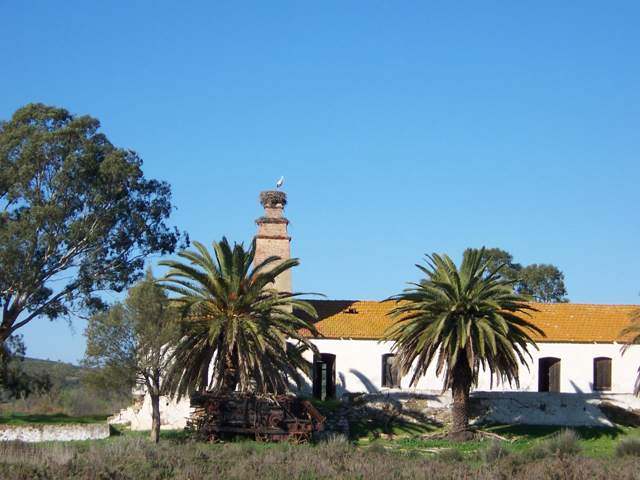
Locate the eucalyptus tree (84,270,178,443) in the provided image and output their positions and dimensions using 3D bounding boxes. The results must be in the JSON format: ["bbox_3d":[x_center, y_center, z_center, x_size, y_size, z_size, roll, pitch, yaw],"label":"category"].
[{"bbox_3d":[-8.062,5.015,79.827,4.145,7.414,4.145,0,-5,0],"label":"eucalyptus tree"}]

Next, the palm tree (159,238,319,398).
[{"bbox_3d":[-3.637,4.373,82.893,7.173,8.915,7.173,0,-5,0],"label":"palm tree"}]

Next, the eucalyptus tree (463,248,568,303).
[{"bbox_3d":[12.768,6.238,122.502,7.288,11.389,7.288,0,-5,0],"label":"eucalyptus tree"}]

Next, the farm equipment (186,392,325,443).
[{"bbox_3d":[-2.773,7.597,79.598,5.763,2.229,2.300,1,-5,-8],"label":"farm equipment"}]

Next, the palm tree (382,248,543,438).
[{"bbox_3d":[6.359,4.620,82.875,7.172,8.508,7.172,0,-5,0],"label":"palm tree"}]

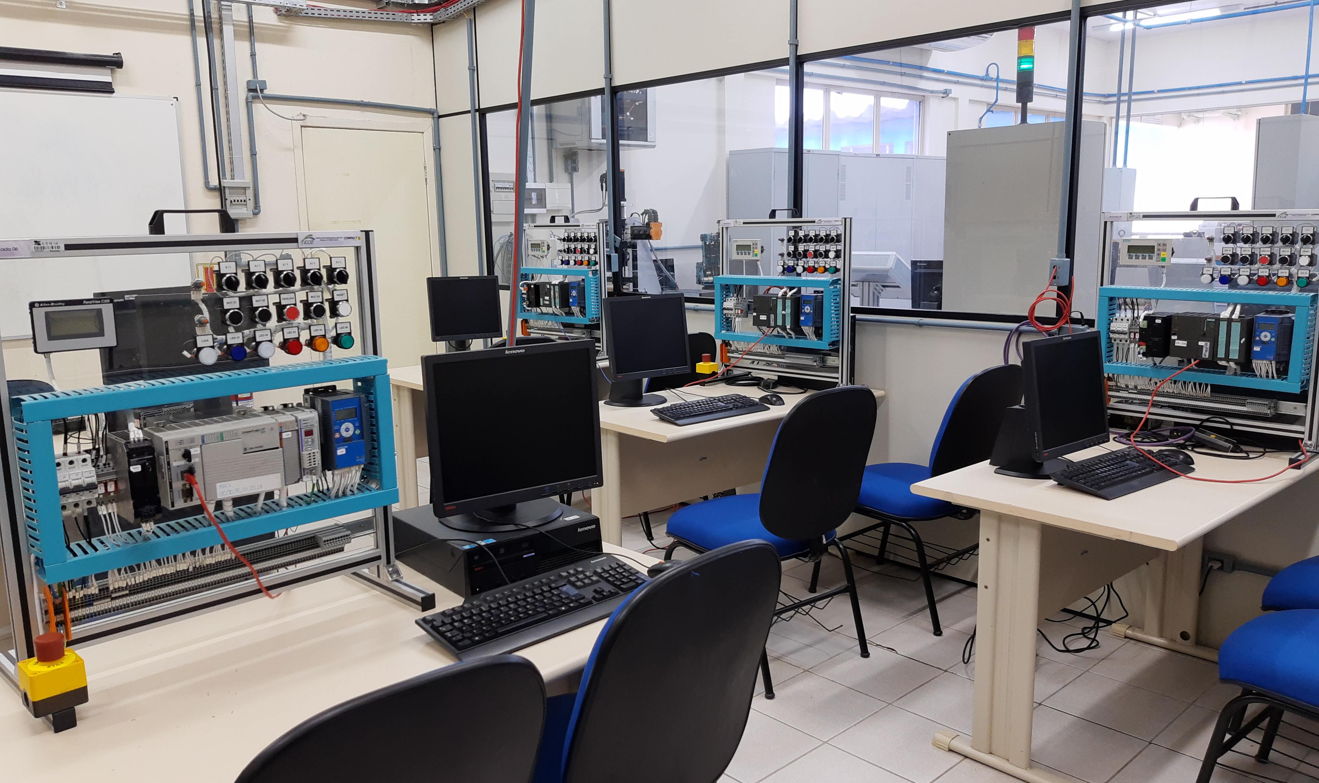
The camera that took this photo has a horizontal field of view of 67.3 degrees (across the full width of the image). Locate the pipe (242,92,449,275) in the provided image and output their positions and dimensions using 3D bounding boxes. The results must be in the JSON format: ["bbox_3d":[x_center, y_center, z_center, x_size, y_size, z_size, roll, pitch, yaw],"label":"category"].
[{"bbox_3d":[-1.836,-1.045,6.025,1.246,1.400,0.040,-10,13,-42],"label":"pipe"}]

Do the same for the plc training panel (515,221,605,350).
[{"bbox_3d":[-0.505,-0.533,5.266,0.240,0.730,0.640,-11,13,-44],"label":"plc training panel"}]

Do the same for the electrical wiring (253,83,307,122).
[{"bbox_3d":[-2.188,-1.668,5.748,0.280,0.200,0.060,-10,13,-42],"label":"electrical wiring"}]

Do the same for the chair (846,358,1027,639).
[{"bbox_3d":[0.985,0.338,3.749,0.490,0.935,0.670,-10,13,-42],"label":"chair"}]

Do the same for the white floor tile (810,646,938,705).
[{"bbox_3d":[0.705,0.910,3.209,0.310,0.010,0.310,-10,13,-42],"label":"white floor tile"}]

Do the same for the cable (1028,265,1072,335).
[{"bbox_3d":[1.370,-0.322,3.465,0.070,0.235,0.155,-10,13,-42],"label":"cable"}]

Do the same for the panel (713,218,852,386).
[{"bbox_3d":[0.507,-0.359,4.132,0.640,0.730,0.240,8,13,42],"label":"panel"}]

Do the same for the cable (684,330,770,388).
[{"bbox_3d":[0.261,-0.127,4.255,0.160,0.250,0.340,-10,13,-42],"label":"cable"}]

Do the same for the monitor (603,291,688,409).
[{"bbox_3d":[-0.088,-0.168,3.922,0.375,0.437,0.235,-8,12,-36],"label":"monitor"}]

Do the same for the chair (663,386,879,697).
[{"bbox_3d":[0.367,0.421,3.289,0.490,0.950,0.670,-8,12,-37],"label":"chair"}]

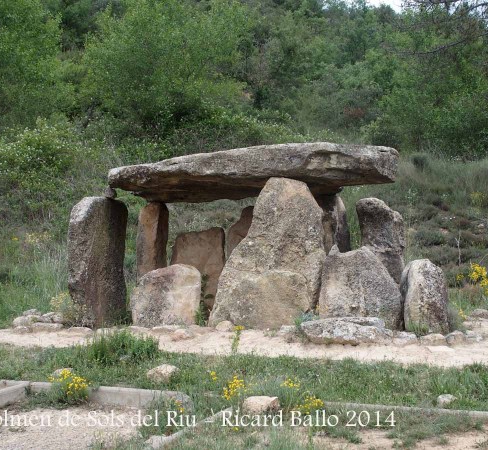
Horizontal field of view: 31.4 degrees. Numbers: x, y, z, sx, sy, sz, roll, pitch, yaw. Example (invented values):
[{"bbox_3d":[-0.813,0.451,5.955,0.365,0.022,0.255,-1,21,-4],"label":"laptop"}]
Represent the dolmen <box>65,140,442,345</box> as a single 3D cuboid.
[{"bbox_3d":[0.200,0.130,12.700,5.100,2.650,3.000,0,0,6],"label":"dolmen"}]

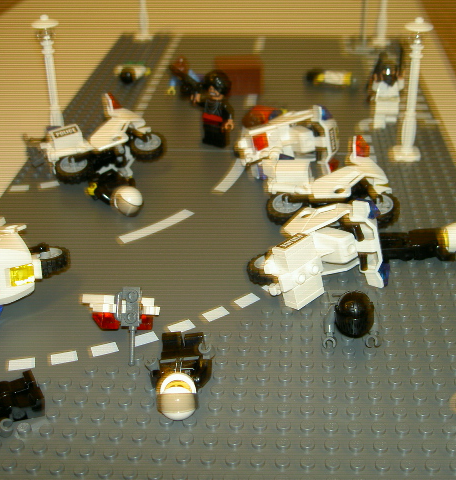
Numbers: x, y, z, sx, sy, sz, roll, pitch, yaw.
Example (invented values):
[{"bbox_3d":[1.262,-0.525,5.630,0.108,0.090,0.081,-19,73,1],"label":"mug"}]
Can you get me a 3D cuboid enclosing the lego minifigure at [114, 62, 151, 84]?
[{"bbox_3d":[-0.073,-0.131,0.553,0.025,0.013,0.036,3,31,6],"label":"lego minifigure"}]

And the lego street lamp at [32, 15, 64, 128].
[{"bbox_3d":[-0.104,-0.093,0.429,0.016,0.080,0.016,3,33,4],"label":"lego street lamp"}]

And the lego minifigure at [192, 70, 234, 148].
[{"bbox_3d":[-0.008,-0.079,0.433,0.024,0.045,0.016,17,36,26],"label":"lego minifigure"}]

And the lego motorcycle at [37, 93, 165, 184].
[{"bbox_3d":[-0.077,-0.064,0.419,0.066,0.038,0.046,-19,45,-27],"label":"lego motorcycle"}]

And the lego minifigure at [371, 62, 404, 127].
[{"bbox_3d":[0.101,-0.093,0.460,0.022,0.040,0.015,-4,32,-3],"label":"lego minifigure"}]

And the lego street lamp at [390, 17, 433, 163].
[{"bbox_3d":[0.104,-0.084,0.405,0.016,0.080,0.016,0,33,5],"label":"lego street lamp"}]

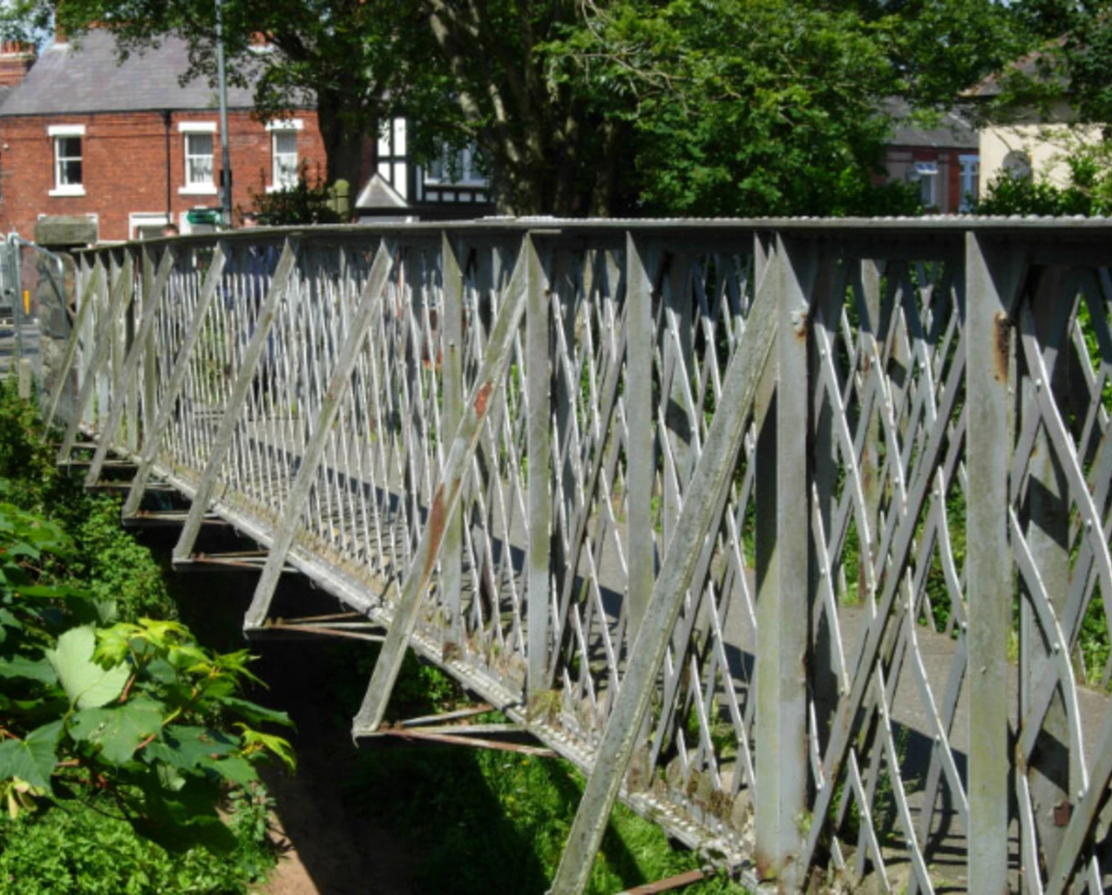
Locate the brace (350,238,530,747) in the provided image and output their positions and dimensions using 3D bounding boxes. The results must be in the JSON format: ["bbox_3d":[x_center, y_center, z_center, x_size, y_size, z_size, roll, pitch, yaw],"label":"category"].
[{"bbox_3d":[-0.316,0.108,10.290,0.075,1.519,0.065,19,-3,-12],"label":"brace"}]

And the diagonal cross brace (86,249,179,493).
[{"bbox_3d":[-2.581,-0.500,21.707,0.075,1.524,0.065,18,-3,-12],"label":"diagonal cross brace"}]

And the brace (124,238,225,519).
[{"bbox_3d":[-2.009,-0.356,18.853,0.075,1.515,0.065,19,-3,-12],"label":"brace"}]

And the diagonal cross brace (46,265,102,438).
[{"bbox_3d":[-3.736,-0.779,27.416,0.075,1.474,0.065,16,-3,-12],"label":"diagonal cross brace"}]

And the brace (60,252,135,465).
[{"bbox_3d":[-3.173,-0.627,24.562,0.075,1.519,0.065,17,-3,-12],"label":"brace"}]

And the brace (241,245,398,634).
[{"bbox_3d":[-0.865,-0.052,13.144,0.075,1.510,0.065,19,-3,-12],"label":"brace"}]

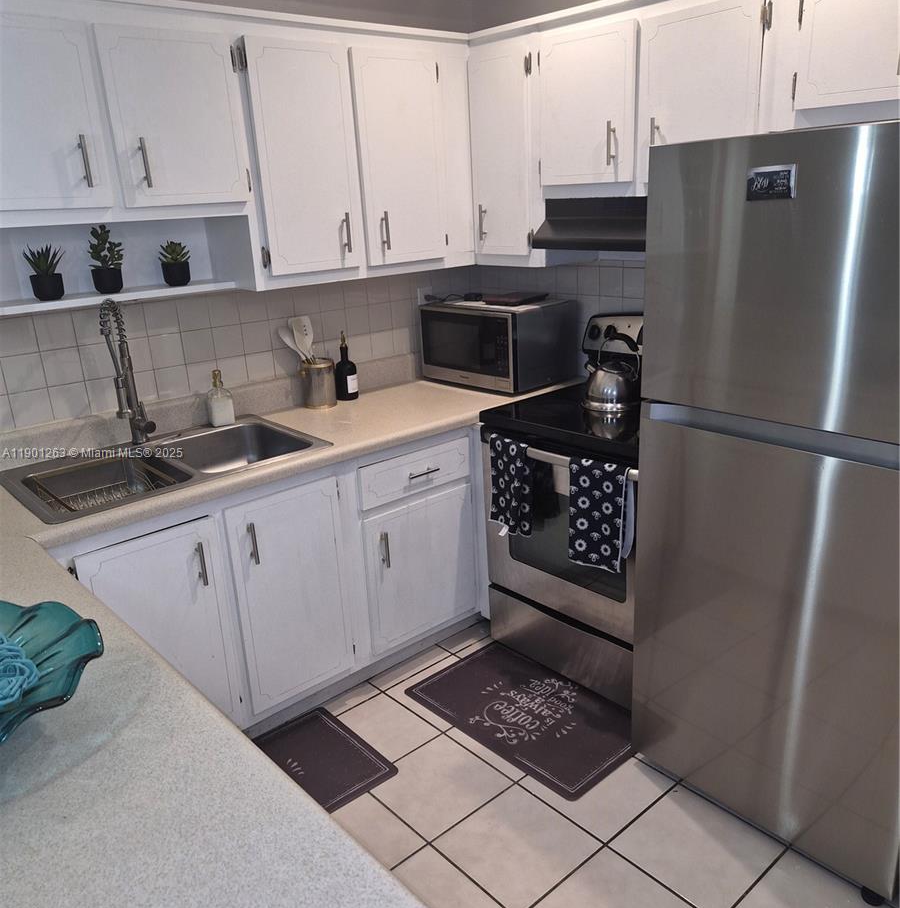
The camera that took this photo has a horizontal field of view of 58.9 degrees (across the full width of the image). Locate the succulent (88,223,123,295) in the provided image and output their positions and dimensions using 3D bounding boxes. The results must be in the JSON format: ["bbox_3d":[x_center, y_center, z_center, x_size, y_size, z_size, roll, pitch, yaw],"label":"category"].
[{"bbox_3d":[-1.055,-0.595,2.450,0.112,0.205,0.105,-17,22,-38],"label":"succulent"}]

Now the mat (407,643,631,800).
[{"bbox_3d":[0.268,0.851,2.664,0.457,0.010,0.757,-17,22,-38],"label":"mat"}]

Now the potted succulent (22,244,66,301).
[{"bbox_3d":[-1.191,-0.530,2.346,0.125,0.158,0.120,-17,22,-38],"label":"potted succulent"}]

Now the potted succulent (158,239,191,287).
[{"bbox_3d":[-0.891,-0.617,2.591,0.106,0.143,0.102,-17,22,-38],"label":"potted succulent"}]

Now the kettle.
[{"bbox_3d":[0.575,-0.299,2.820,0.236,0.246,0.222,10,22,36],"label":"kettle"}]

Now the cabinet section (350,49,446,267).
[{"bbox_3d":[-0.268,-1.018,2.802,0.334,0.665,0.325,-17,22,-38],"label":"cabinet section"}]

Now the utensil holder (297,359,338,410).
[{"bbox_3d":[-0.500,-0.267,3.059,0.127,0.163,0.125,-3,18,1],"label":"utensil holder"}]

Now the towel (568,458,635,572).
[{"bbox_3d":[0.468,0.187,2.444,0.062,0.348,0.232,-17,22,-38],"label":"towel"}]

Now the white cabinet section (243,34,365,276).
[{"bbox_3d":[-0.545,-0.933,2.577,0.332,0.665,0.325,-17,22,-38],"label":"white cabinet section"}]

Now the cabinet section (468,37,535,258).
[{"bbox_3d":[0.293,-1.067,2.876,0.325,0.654,0.280,-17,22,-38],"label":"cabinet section"}]

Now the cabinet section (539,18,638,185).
[{"bbox_3d":[0.540,-1.098,2.561,0.325,0.430,0.370,-17,22,-38],"label":"cabinet section"}]

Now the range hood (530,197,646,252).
[{"bbox_3d":[0.679,-0.780,2.650,0.385,0.163,0.757,-17,22,-38],"label":"range hood"}]

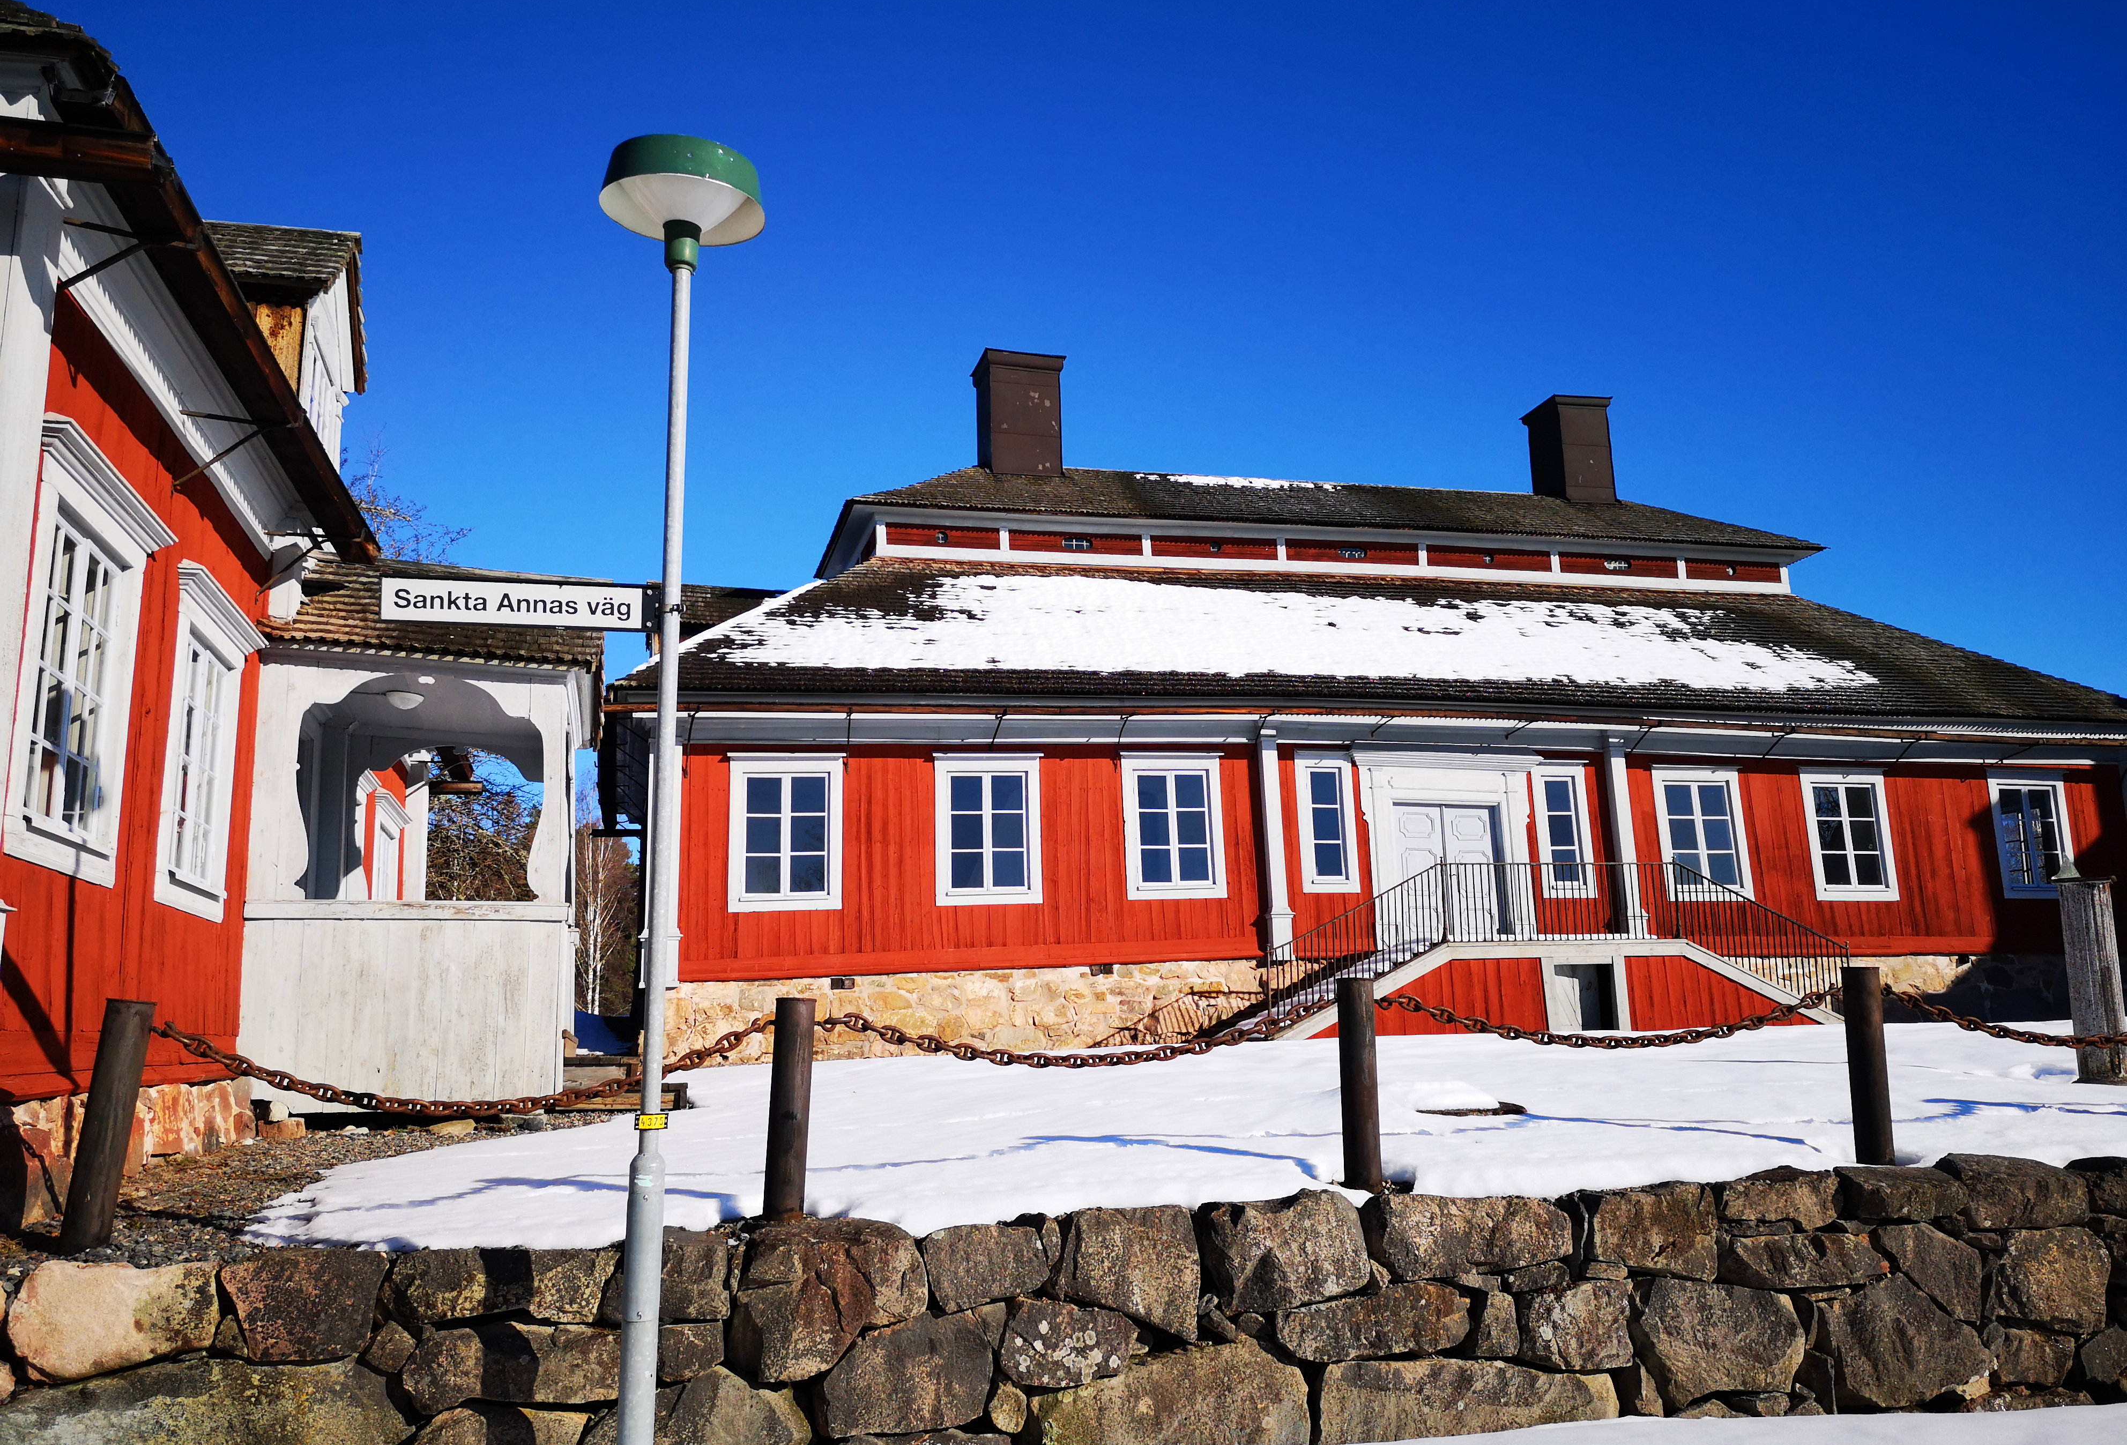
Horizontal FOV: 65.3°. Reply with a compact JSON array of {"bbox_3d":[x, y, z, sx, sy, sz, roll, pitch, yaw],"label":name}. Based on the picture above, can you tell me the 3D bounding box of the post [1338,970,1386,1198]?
[{"bbox_3d":[1.284,1.559,7.173,0.157,0.885,0.157,-2,-11,10],"label":"post"}]

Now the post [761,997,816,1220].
[{"bbox_3d":[-1.084,1.532,6.600,0.157,0.850,0.157,3,-12,-9],"label":"post"}]

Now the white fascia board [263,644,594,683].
[{"bbox_3d":[-4.100,-0.364,10.680,1.950,0.115,0.060,3,-13,-23],"label":"white fascia board"}]

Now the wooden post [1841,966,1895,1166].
[{"bbox_3d":[3.670,1.560,7.560,0.157,0.875,0.157,-4,-12,25],"label":"wooden post"}]

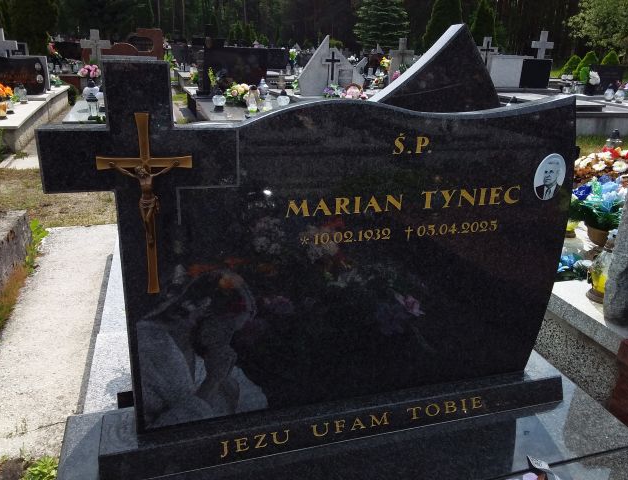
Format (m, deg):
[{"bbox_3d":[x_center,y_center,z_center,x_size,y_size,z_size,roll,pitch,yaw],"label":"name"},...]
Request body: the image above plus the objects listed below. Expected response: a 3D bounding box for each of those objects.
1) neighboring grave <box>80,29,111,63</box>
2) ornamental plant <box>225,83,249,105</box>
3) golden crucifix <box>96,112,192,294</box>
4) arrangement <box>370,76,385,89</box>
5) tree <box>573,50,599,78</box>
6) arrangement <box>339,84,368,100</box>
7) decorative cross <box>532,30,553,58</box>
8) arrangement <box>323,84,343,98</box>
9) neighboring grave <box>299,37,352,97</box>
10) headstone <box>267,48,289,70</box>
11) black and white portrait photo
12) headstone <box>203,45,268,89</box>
[{"bbox_3d":[-3.011,-2.672,7.150,0.380,0.500,0.100,-4,22,-16],"label":"neighboring grave"},{"bbox_3d":[-0.944,-1.790,6.300,0.251,0.220,0.251,-4,22,-16],"label":"ornamental plant"},{"bbox_3d":[-0.316,-0.055,0.992,0.172,0.364,0.045,-4,19,-16],"label":"golden crucifix"},{"bbox_3d":[1.165,-2.890,9.500,0.230,0.210,0.200,-4,22,-16],"label":"arrangement"},{"bbox_3d":[10.527,-6.722,20.000,1.000,1.100,1.000,-4,22,-16],"label":"tree"},{"bbox_3d":[0.610,-2.275,8.000,0.450,0.250,0.280,-4,22,-16],"label":"arrangement"},{"bbox_3d":[4.316,-3.691,9.800,0.460,0.500,0.110,-4,22,-16],"label":"decorative cross"},{"bbox_3d":[0.289,-2.319,8.100,0.290,0.220,0.240,-4,22,-16],"label":"arrangement"},{"bbox_3d":[0.174,-2.497,7.500,0.751,0.814,0.200,-4,22,-16],"label":"neighboring grave"},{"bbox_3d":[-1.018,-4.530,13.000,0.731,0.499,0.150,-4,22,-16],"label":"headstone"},{"bbox_3d":[0.586,-0.155,1.285,0.090,0.120,0.010,-4,19,-16],"label":"black and white portrait photo"},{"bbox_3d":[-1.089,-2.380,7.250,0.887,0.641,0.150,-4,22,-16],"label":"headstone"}]

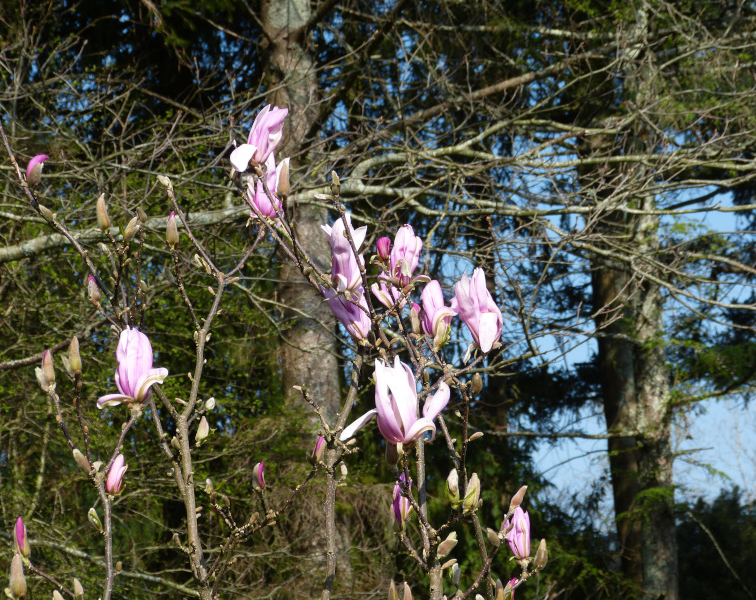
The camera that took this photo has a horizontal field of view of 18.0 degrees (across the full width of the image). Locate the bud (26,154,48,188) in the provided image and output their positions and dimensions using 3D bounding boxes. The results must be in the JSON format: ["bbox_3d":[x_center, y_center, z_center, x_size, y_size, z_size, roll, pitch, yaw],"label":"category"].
[{"bbox_3d":[-0.391,-0.148,2.750,0.017,0.040,0.017,18,-3,0],"label":"bud"}]

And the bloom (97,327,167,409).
[{"bbox_3d":[-0.283,0.079,2.740,0.082,0.092,0.069,-2,-3,0],"label":"bloom"}]

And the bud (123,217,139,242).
[{"bbox_3d":[-0.312,-0.089,3.000,0.016,0.035,0.015,27,-3,0],"label":"bud"}]

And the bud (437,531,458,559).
[{"bbox_3d":[0.086,0.303,2.950,0.017,0.036,0.017,29,-3,0],"label":"bud"}]

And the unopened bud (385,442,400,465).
[{"bbox_3d":[0.017,0.172,2.750,0.016,0.037,0.016,-4,-3,0],"label":"unopened bud"}]

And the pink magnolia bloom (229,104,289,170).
[{"bbox_3d":[-0.151,-0.205,3.000,0.063,0.089,0.059,15,-3,0],"label":"pink magnolia bloom"}]

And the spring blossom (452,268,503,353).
[{"bbox_3d":[0.122,0.013,2.950,0.061,0.103,0.059,-7,-3,0],"label":"spring blossom"}]

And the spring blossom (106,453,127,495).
[{"bbox_3d":[-0.291,0.195,2.650,0.017,0.047,0.017,15,-3,0],"label":"spring blossom"}]

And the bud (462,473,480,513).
[{"bbox_3d":[0.116,0.239,2.950,0.020,0.048,0.019,11,-3,0],"label":"bud"}]

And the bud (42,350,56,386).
[{"bbox_3d":[-0.378,0.079,2.740,0.014,0.041,0.014,-9,-3,0],"label":"bud"}]

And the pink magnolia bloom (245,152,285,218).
[{"bbox_3d":[-0.144,-0.145,3.050,0.049,0.082,0.050,-2,-3,0],"label":"pink magnolia bloom"}]

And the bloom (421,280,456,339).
[{"bbox_3d":[0.071,0.011,2.800,0.040,0.068,0.040,-7,-3,0],"label":"bloom"}]

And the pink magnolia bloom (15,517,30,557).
[{"bbox_3d":[-0.404,0.268,2.700,0.014,0.045,0.014,-10,-3,0],"label":"pink magnolia bloom"}]

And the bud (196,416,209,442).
[{"bbox_3d":[-0.221,0.163,3.000,0.015,0.032,0.015,15,-3,0],"label":"bud"}]

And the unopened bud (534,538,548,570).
[{"bbox_3d":[0.182,0.283,2.650,0.013,0.036,0.013,6,-3,0],"label":"unopened bud"}]

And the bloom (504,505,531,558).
[{"bbox_3d":[0.161,0.269,2.750,0.028,0.060,0.028,-6,-3,0],"label":"bloom"}]

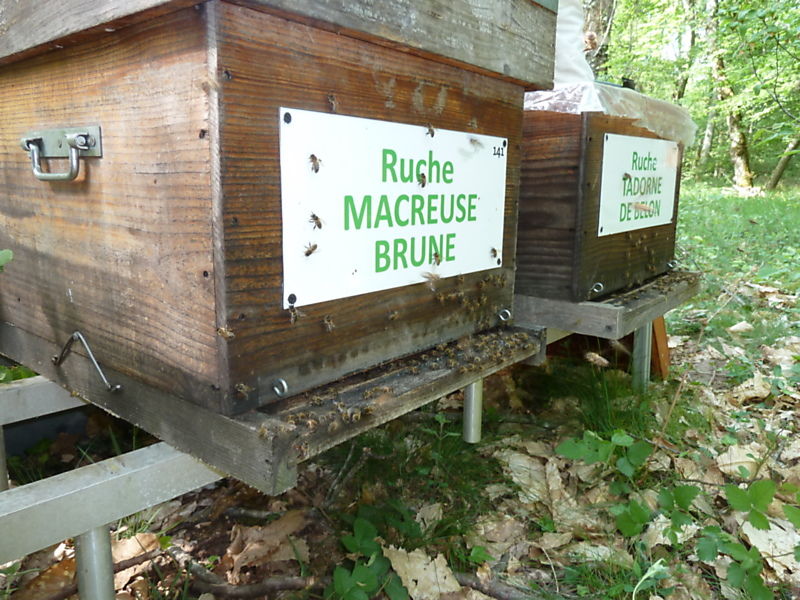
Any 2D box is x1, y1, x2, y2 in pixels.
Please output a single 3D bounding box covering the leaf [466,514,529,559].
[{"bbox_3d":[0.111,0.275,0.673,0.072,0.022,0.052,-1,12,-10],"label":"leaf"}]

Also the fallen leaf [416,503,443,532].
[{"bbox_3d":[0.036,0.267,0.711,0.032,0.018,0.036,1,12,-1],"label":"fallen leaf"}]

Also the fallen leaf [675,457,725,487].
[{"bbox_3d":[0.444,0.254,0.857,0.075,0.018,0.065,6,13,29],"label":"fallen leaf"}]

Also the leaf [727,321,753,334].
[{"bbox_3d":[0.998,0.081,1.698,0.080,0.030,0.070,6,13,31],"label":"leaf"}]

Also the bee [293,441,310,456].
[{"bbox_3d":[-0.073,0.110,0.426,0.013,0.009,0.009,-4,13,-25],"label":"bee"}]

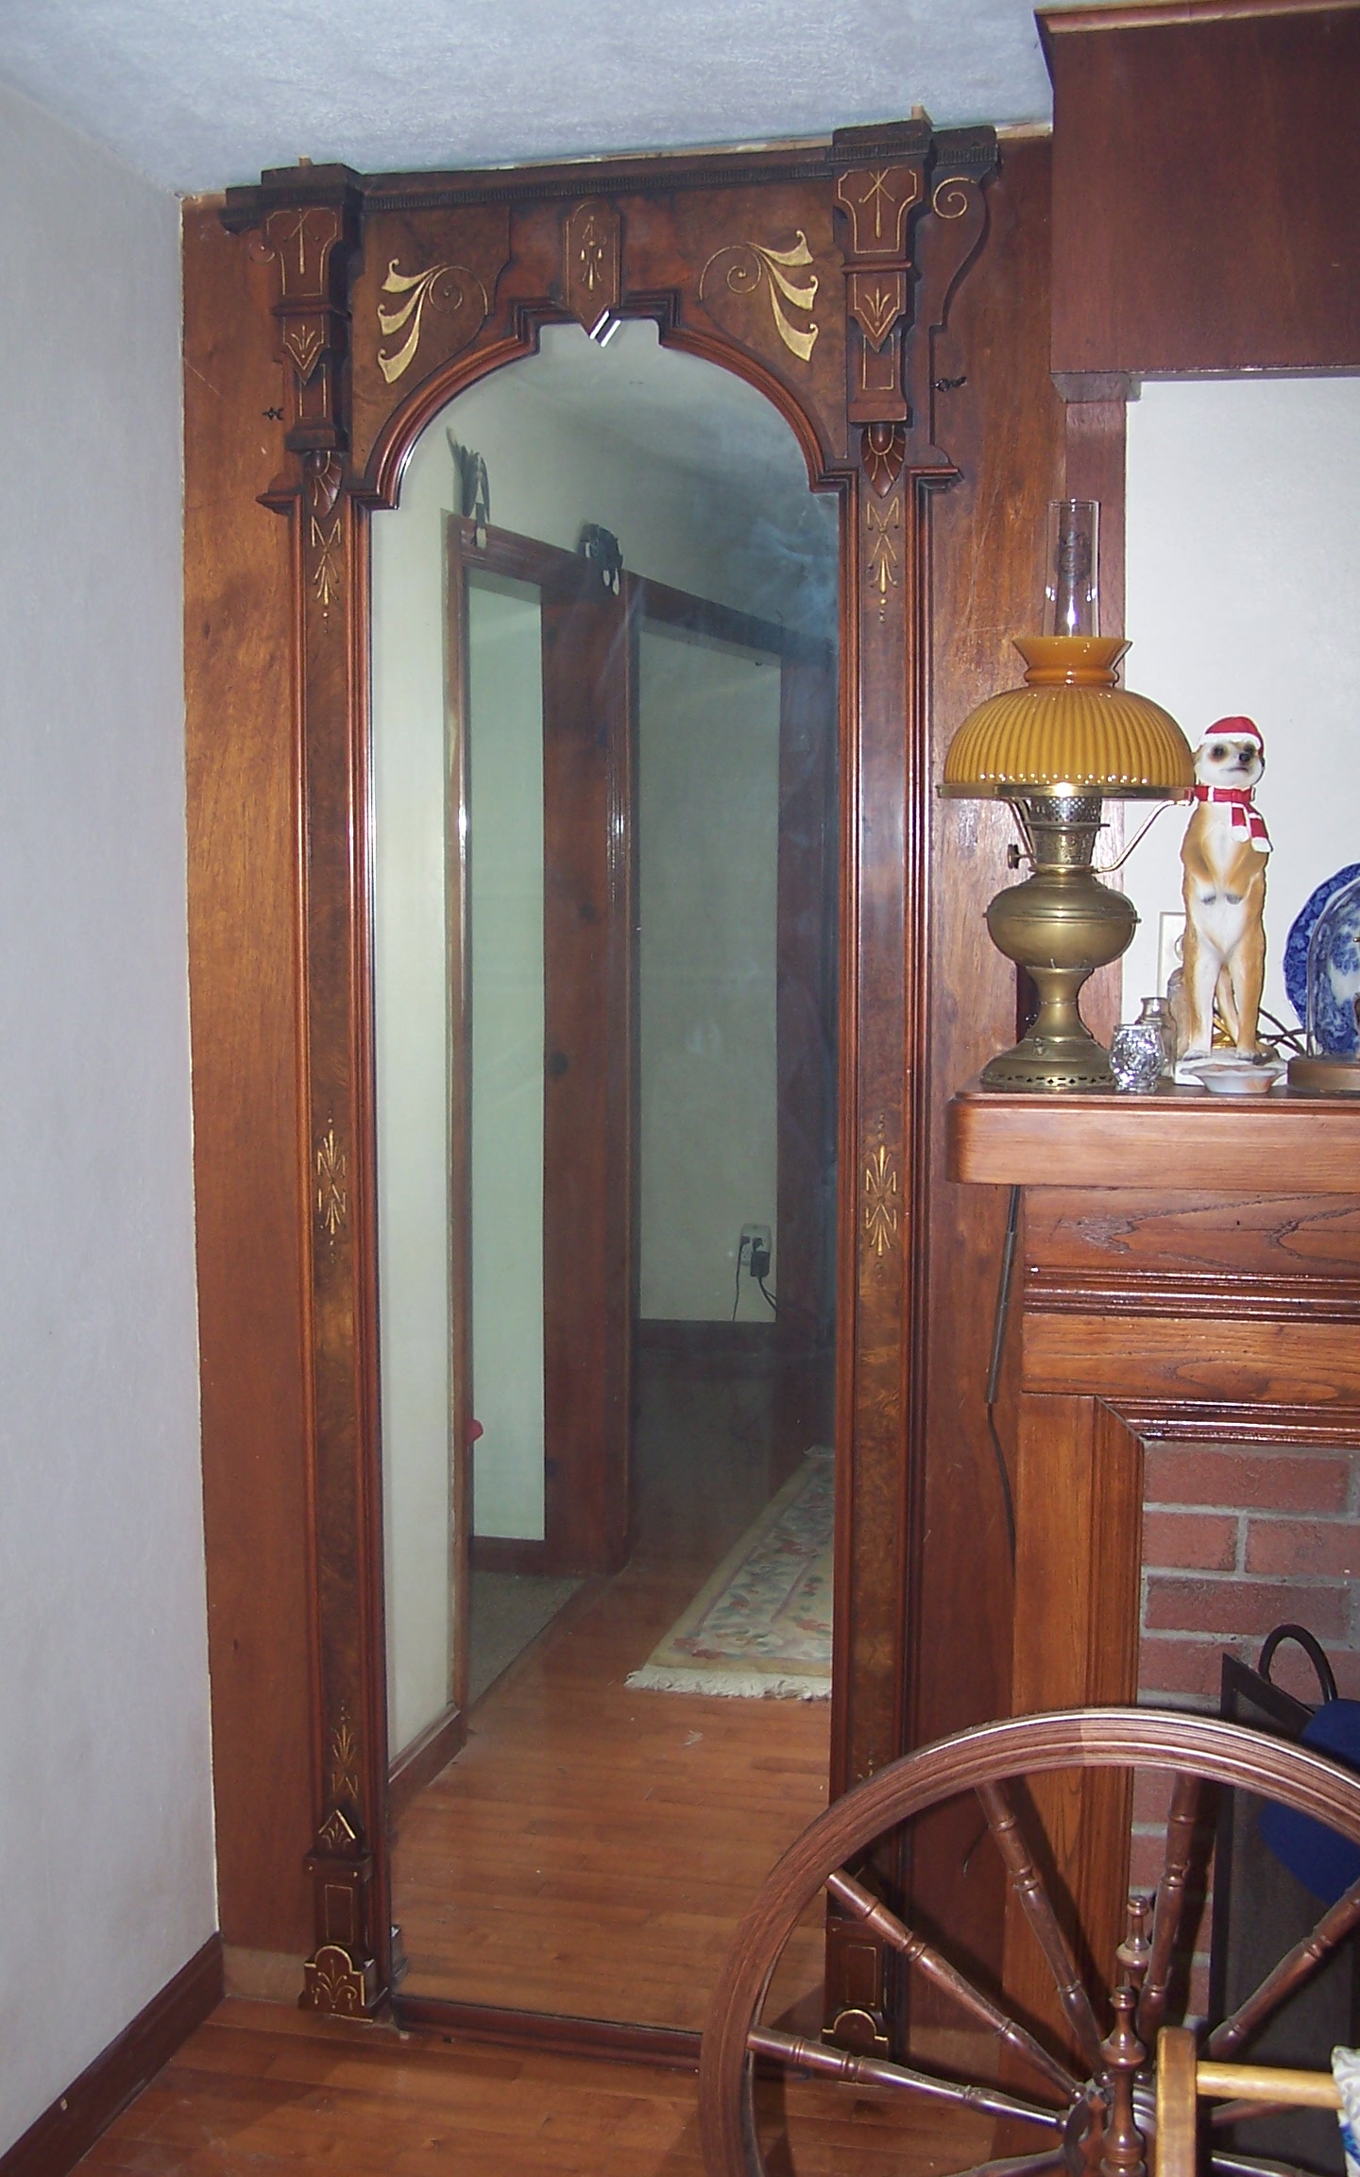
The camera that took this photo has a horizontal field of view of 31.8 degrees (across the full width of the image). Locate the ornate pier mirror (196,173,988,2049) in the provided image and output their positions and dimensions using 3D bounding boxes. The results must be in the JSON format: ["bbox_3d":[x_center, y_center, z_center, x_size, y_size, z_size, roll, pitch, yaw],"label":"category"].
[{"bbox_3d":[-0.111,0.085,3.004,0.975,2.395,0.140,2,7,14],"label":"ornate pier mirror"}]

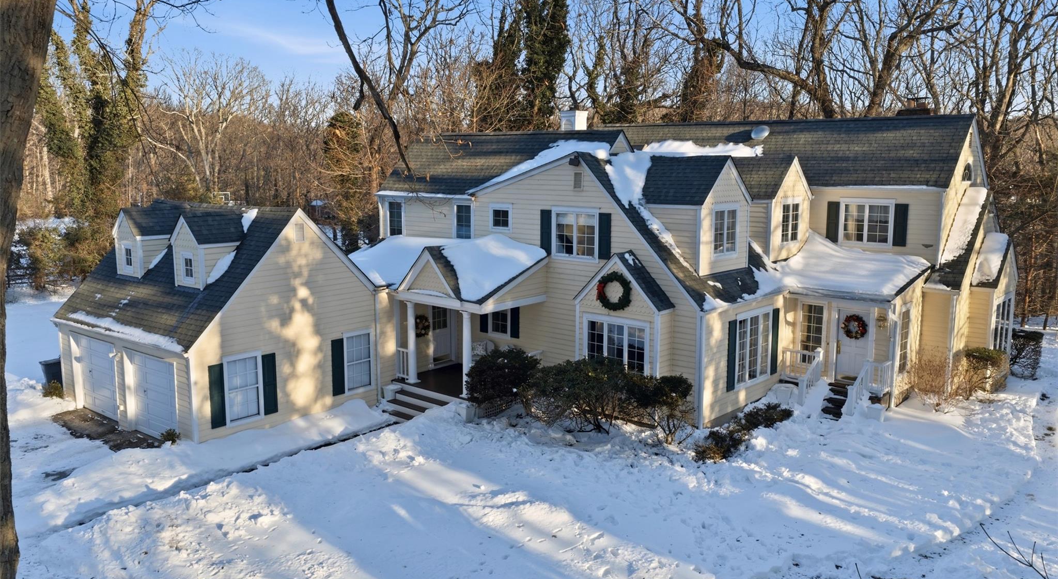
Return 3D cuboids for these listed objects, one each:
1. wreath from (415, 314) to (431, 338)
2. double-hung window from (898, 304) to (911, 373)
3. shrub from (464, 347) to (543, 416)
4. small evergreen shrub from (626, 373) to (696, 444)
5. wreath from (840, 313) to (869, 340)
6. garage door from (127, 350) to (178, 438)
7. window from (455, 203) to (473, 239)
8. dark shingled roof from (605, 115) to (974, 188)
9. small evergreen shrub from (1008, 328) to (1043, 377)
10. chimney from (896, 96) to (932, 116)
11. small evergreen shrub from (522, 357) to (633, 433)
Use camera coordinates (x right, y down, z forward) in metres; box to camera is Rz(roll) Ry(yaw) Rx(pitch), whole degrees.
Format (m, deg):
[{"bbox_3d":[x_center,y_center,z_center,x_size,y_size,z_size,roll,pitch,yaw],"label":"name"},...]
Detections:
[{"bbox_3d":[-3.142,1.107,24.583,0.150,0.730,0.700,7,11,39],"label":"wreath"},{"bbox_3d":[10.334,1.355,22.634,0.100,1.930,0.880,7,11,39],"label":"double-hung window"},{"bbox_3d":[-0.538,2.399,21.061,1.950,1.600,1.800,0,9,0],"label":"shrub"},{"bbox_3d":[3.191,2.923,20.046,1.600,1.730,1.400,7,11,39],"label":"small evergreen shrub"},{"bbox_3d":[8.962,1.032,22.738,0.680,0.680,0.140,7,11,39],"label":"wreath"},{"bbox_3d":[-9.769,2.873,21.630,2.600,2.250,0.120,7,11,39],"label":"garage door"},{"bbox_3d":[-2.001,-2.027,25.338,0.790,1.280,0.120,7,11,39],"label":"window"},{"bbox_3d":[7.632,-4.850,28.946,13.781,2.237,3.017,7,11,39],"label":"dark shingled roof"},{"bbox_3d":[16.428,2.109,27.248,1.250,1.380,1.150,7,11,39],"label":"small evergreen shrub"},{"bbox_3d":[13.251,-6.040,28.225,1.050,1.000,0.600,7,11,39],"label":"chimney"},{"bbox_3d":[1.198,2.551,19.716,2.450,1.680,1.700,7,11,39],"label":"small evergreen shrub"}]

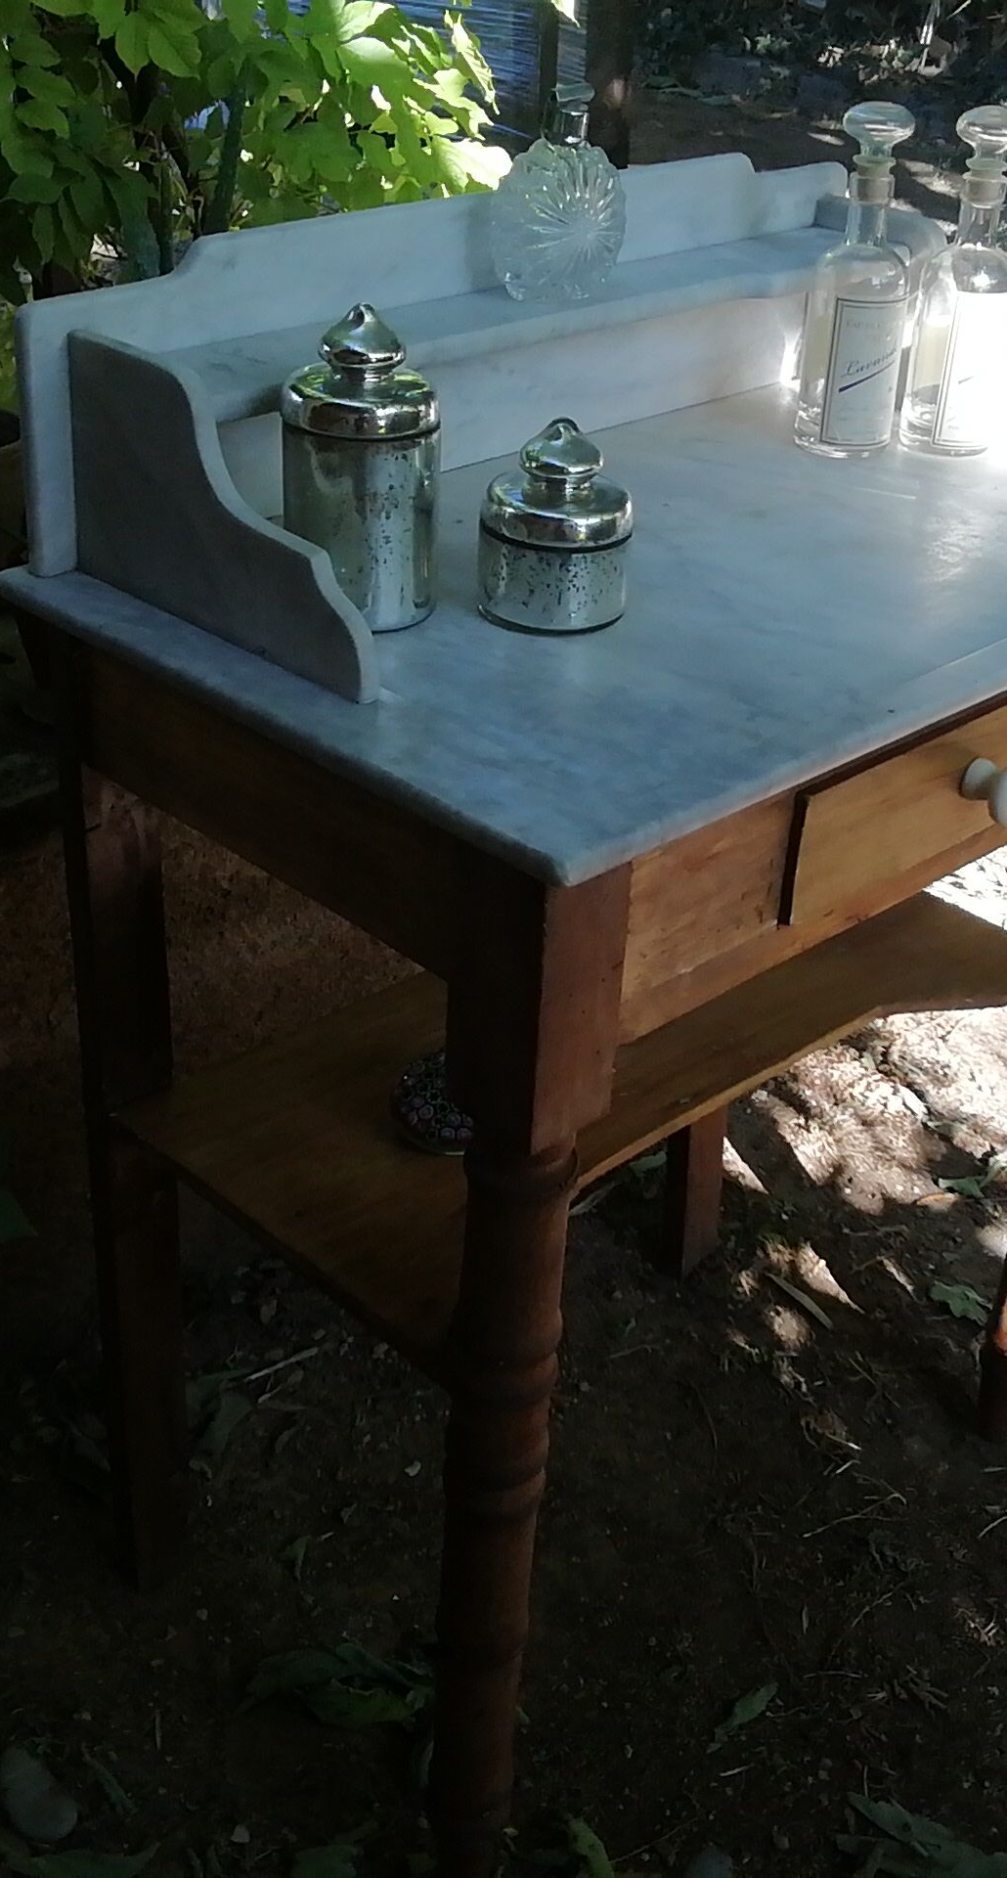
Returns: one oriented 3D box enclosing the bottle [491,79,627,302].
[{"bbox_3d":[0.038,-0.463,1.254,0.079,0.121,0.068,-25,42,-38],"label":"bottle"}]

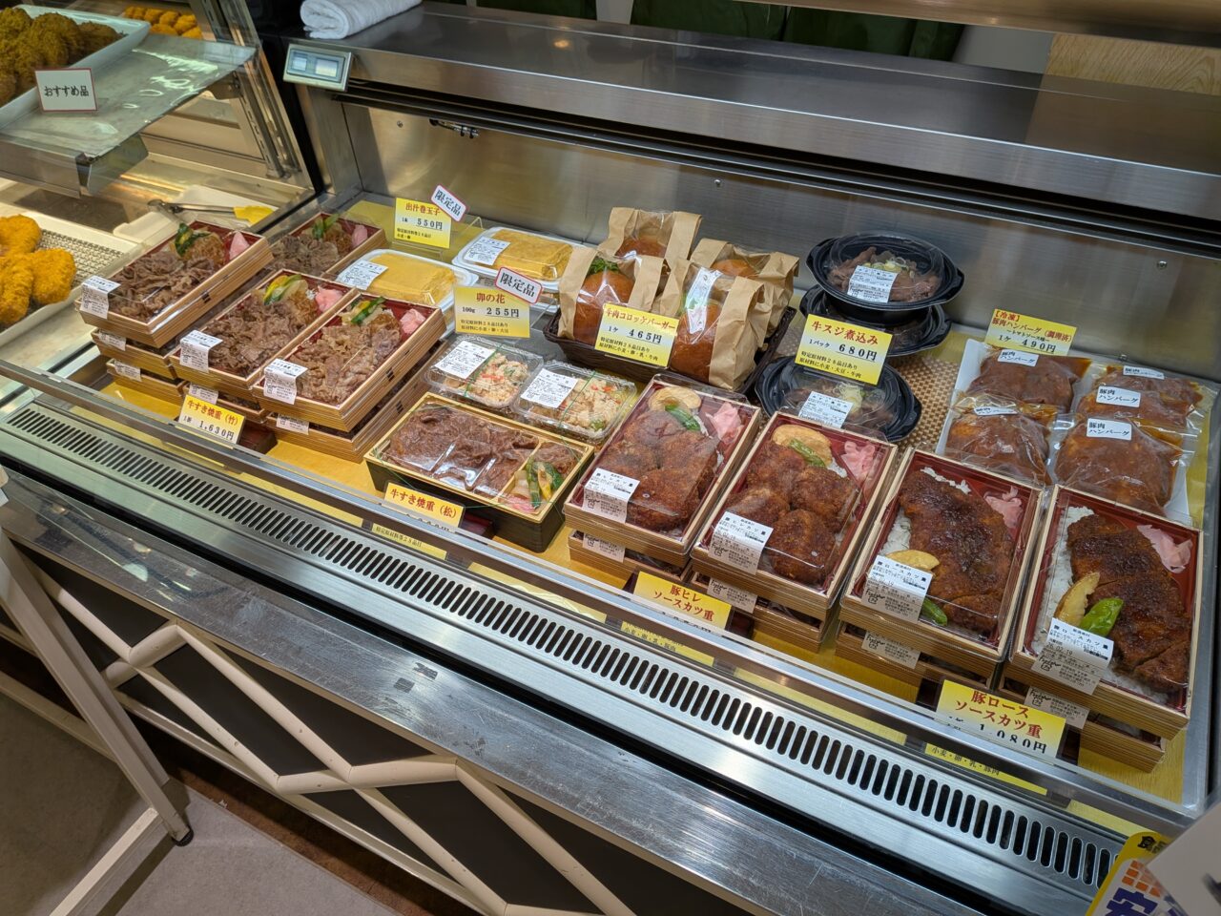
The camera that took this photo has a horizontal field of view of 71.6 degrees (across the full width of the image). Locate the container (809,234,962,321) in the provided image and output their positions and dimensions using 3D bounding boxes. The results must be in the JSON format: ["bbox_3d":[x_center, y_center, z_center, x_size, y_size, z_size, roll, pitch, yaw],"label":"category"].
[{"bbox_3d":[0.346,-0.228,1.080,0.194,0.073,0.169,11,46,15],"label":"container"}]

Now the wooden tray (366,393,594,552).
[{"bbox_3d":[-0.149,0.013,0.985,0.233,0.054,0.125,18,49,21],"label":"wooden tray"}]

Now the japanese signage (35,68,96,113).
[{"bbox_3d":[-0.778,-0.525,1.211,0.088,0.056,0.004,3,18,9],"label":"japanese signage"}]

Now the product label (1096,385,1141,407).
[{"bbox_3d":[0.598,-0.071,0.994,0.045,0.004,0.026,11,56,15],"label":"product label"}]

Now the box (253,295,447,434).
[{"bbox_3d":[-0.327,-0.129,1.085,0.131,0.034,0.216,16,48,19],"label":"box"}]

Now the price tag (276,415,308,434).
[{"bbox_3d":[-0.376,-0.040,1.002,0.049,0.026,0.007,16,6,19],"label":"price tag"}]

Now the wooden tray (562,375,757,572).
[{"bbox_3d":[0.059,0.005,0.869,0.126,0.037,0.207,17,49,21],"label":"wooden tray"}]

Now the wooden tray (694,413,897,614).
[{"bbox_3d":[0.192,0.050,0.865,0.131,0.034,0.216,19,49,22],"label":"wooden tray"}]

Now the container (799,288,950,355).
[{"bbox_3d":[0.351,-0.179,1.131,0.194,0.073,0.169,9,46,13],"label":"container"}]

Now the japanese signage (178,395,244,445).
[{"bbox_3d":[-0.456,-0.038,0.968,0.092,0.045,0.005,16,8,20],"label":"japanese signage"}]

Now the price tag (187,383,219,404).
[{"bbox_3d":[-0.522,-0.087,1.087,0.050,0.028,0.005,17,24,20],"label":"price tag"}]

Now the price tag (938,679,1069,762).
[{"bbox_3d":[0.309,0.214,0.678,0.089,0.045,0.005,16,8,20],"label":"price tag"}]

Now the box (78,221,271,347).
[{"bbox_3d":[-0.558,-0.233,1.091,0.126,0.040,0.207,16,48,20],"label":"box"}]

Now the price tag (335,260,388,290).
[{"bbox_3d":[-0.337,-0.247,1.144,0.050,0.006,0.053,18,67,21],"label":"price tag"}]

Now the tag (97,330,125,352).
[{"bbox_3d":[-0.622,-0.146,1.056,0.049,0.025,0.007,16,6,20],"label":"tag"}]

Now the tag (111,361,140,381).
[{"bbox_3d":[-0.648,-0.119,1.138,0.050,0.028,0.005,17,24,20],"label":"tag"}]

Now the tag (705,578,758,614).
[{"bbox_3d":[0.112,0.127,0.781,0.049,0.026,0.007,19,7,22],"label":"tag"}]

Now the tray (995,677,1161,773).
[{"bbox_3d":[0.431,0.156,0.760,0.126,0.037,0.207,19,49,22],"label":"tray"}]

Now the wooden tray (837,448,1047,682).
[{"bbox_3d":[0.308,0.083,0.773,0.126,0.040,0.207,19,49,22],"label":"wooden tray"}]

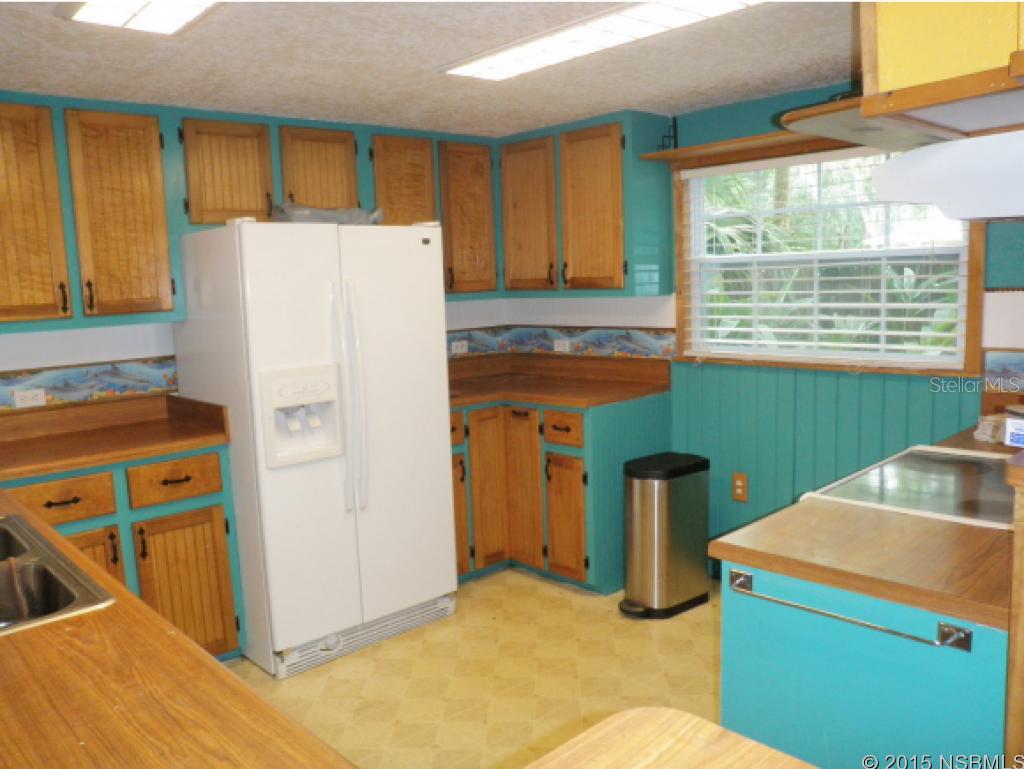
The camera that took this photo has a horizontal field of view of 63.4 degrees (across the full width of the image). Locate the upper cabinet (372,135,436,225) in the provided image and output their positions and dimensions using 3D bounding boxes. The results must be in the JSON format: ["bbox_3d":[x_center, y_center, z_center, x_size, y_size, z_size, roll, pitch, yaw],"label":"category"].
[{"bbox_3d":[-0.624,-0.992,4.158,0.369,0.425,0.334,-9,9,-41],"label":"upper cabinet"}]

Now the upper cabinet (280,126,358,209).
[{"bbox_3d":[-0.969,-0.940,3.858,0.380,0.425,0.334,-9,9,-41],"label":"upper cabinet"}]

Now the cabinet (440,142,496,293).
[{"bbox_3d":[-0.330,-0.868,4.427,0.344,0.756,0.334,-9,9,-41],"label":"cabinet"}]

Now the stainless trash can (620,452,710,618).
[{"bbox_3d":[0.663,0.663,3.668,0.374,0.653,0.253,-9,9,-41],"label":"stainless trash can"}]

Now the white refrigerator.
[{"bbox_3d":[-0.848,0.201,3.618,0.867,1.726,0.830,-9,9,-41],"label":"white refrigerator"}]

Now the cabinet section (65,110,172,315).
[{"bbox_3d":[-1.589,-0.662,3.280,0.331,0.757,0.310,-10,11,-42],"label":"cabinet section"}]

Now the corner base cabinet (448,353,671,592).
[{"bbox_3d":[-0.027,0.433,4.242,1.103,1.042,1.269,-9,9,-41],"label":"corner base cabinet"}]

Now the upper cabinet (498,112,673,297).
[{"bbox_3d":[0.335,-0.863,4.197,0.327,0.842,0.941,-9,9,-41],"label":"upper cabinet"}]

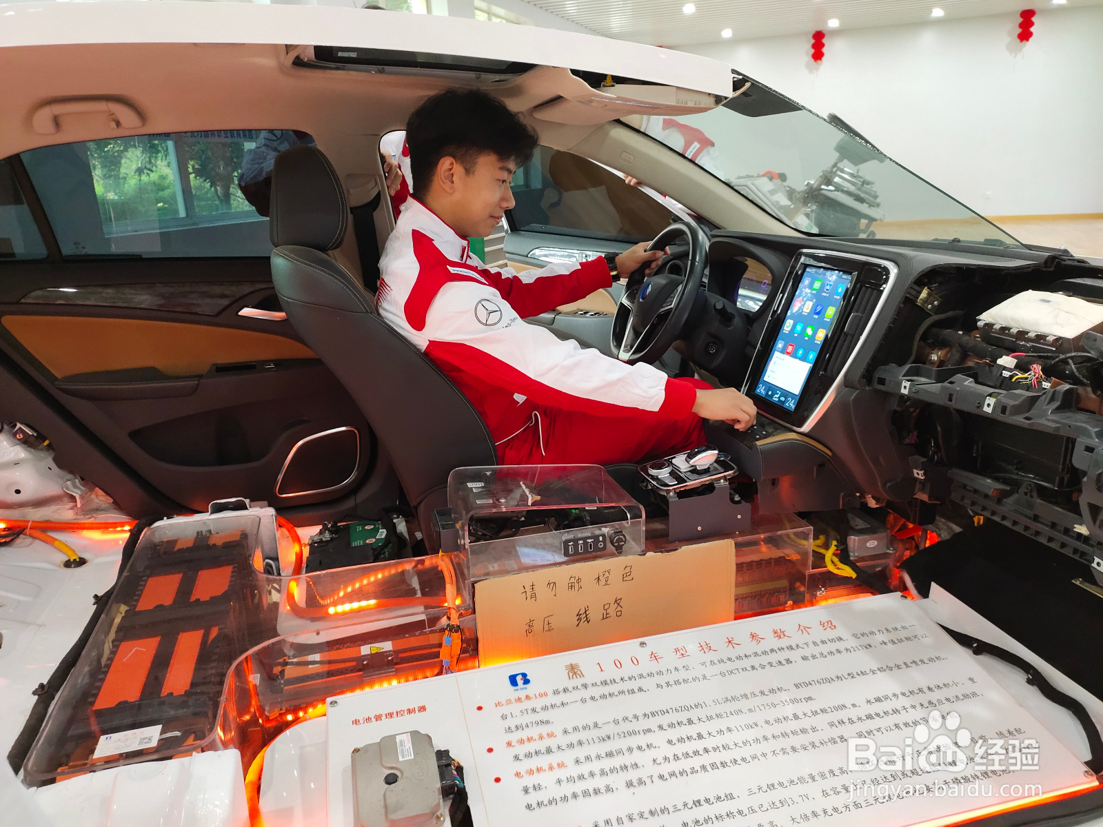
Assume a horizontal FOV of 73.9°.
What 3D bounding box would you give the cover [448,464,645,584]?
[{"bbox_3d":[-0.016,0.200,1.453,0.355,0.145,0.195,-8,21,-14],"label":"cover"}]

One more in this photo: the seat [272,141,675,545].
[{"bbox_3d":[-0.152,-0.118,1.696,0.860,0.970,0.530,-8,21,-14],"label":"seat"}]

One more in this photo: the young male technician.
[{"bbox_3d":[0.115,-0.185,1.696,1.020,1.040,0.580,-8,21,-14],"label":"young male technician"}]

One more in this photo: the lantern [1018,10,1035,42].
[{"bbox_3d":[6.511,-5.323,10.050,0.200,0.400,0.200,3,21,16],"label":"lantern"}]

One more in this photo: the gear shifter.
[{"bbox_3d":[0.308,0.089,1.492,0.062,0.050,0.044,-8,21,-14],"label":"gear shifter"}]

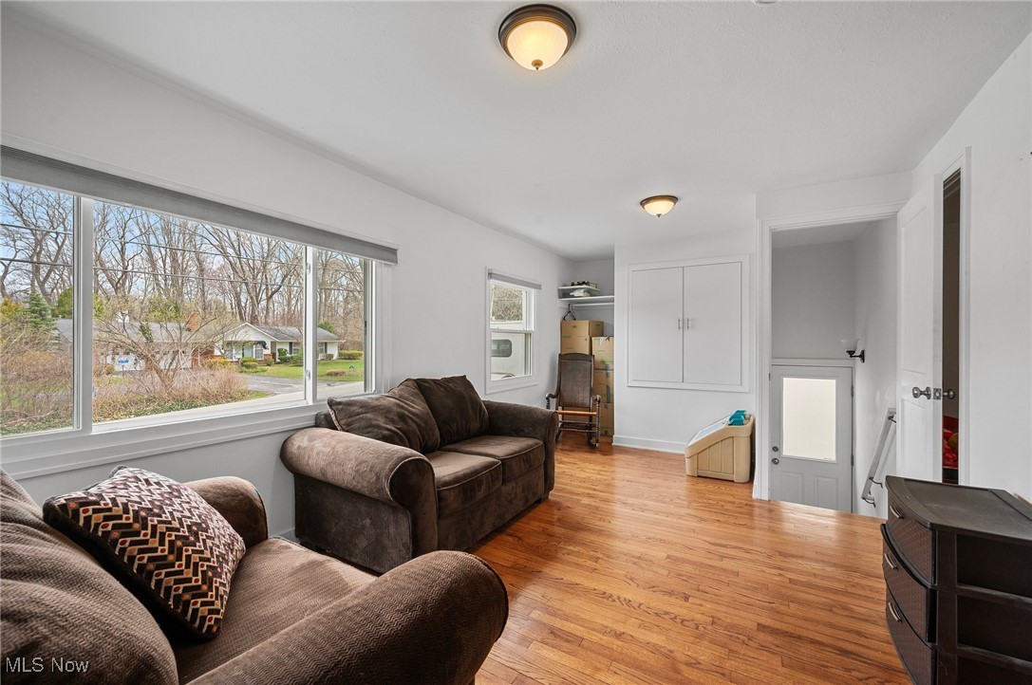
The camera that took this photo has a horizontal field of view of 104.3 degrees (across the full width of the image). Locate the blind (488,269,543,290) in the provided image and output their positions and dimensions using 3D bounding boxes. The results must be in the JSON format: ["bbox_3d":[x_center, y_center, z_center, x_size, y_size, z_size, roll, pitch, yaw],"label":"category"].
[{"bbox_3d":[0.017,-0.664,4.438,0.055,0.072,1.070,0,0,31],"label":"blind"}]

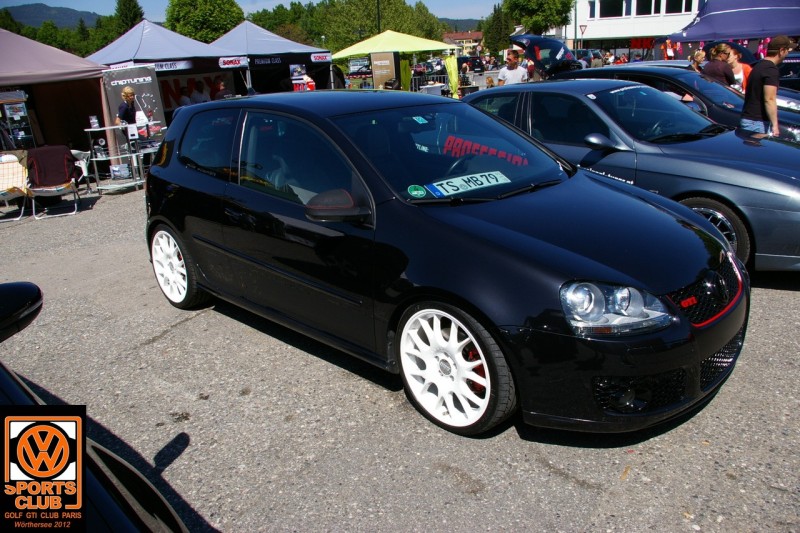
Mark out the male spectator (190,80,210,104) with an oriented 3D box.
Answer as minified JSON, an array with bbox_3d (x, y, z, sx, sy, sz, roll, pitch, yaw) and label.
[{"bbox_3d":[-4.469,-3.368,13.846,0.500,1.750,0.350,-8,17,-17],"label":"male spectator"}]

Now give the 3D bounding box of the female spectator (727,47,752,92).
[{"bbox_3d":[5.249,-2.528,9.451,0.480,1.680,0.320,11,22,38],"label":"female spectator"}]

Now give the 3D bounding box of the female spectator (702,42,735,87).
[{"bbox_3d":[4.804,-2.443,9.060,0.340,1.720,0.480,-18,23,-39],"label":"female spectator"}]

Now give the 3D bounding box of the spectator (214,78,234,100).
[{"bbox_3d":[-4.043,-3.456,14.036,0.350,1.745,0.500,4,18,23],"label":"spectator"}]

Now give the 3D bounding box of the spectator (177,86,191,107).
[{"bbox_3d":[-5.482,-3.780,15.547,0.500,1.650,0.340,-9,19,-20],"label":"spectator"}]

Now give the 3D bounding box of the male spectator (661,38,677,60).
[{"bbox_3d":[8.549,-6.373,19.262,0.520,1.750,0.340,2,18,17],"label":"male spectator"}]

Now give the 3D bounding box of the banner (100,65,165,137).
[{"bbox_3d":[-4.765,-2.557,10.953,1.000,2.030,0.200,-1,17,8],"label":"banner"}]

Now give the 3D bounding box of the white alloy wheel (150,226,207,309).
[{"bbox_3d":[-1.576,-0.025,4.362,0.635,0.635,0.230,13,23,43],"label":"white alloy wheel"}]

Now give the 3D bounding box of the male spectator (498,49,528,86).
[{"bbox_3d":[1.729,-2.352,9.168,0.540,1.790,0.330,2,18,17],"label":"male spectator"}]

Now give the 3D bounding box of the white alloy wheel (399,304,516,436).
[{"bbox_3d":[0.260,0.426,2.696,0.220,0.630,0.630,-18,23,-40],"label":"white alloy wheel"}]

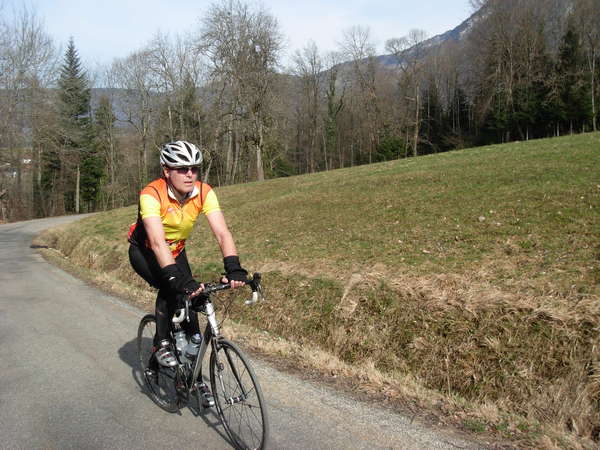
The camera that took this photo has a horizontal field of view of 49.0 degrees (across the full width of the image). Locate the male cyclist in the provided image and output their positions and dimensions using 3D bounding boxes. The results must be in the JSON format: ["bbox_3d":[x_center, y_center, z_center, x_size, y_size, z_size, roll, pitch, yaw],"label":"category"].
[{"bbox_3d":[-0.713,0.322,3.945,0.540,1.650,0.920,-3,5,-37],"label":"male cyclist"}]

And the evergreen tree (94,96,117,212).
[{"bbox_3d":[-12.762,-4.733,43.000,1.723,7.311,1.723,-1,4,0],"label":"evergreen tree"}]

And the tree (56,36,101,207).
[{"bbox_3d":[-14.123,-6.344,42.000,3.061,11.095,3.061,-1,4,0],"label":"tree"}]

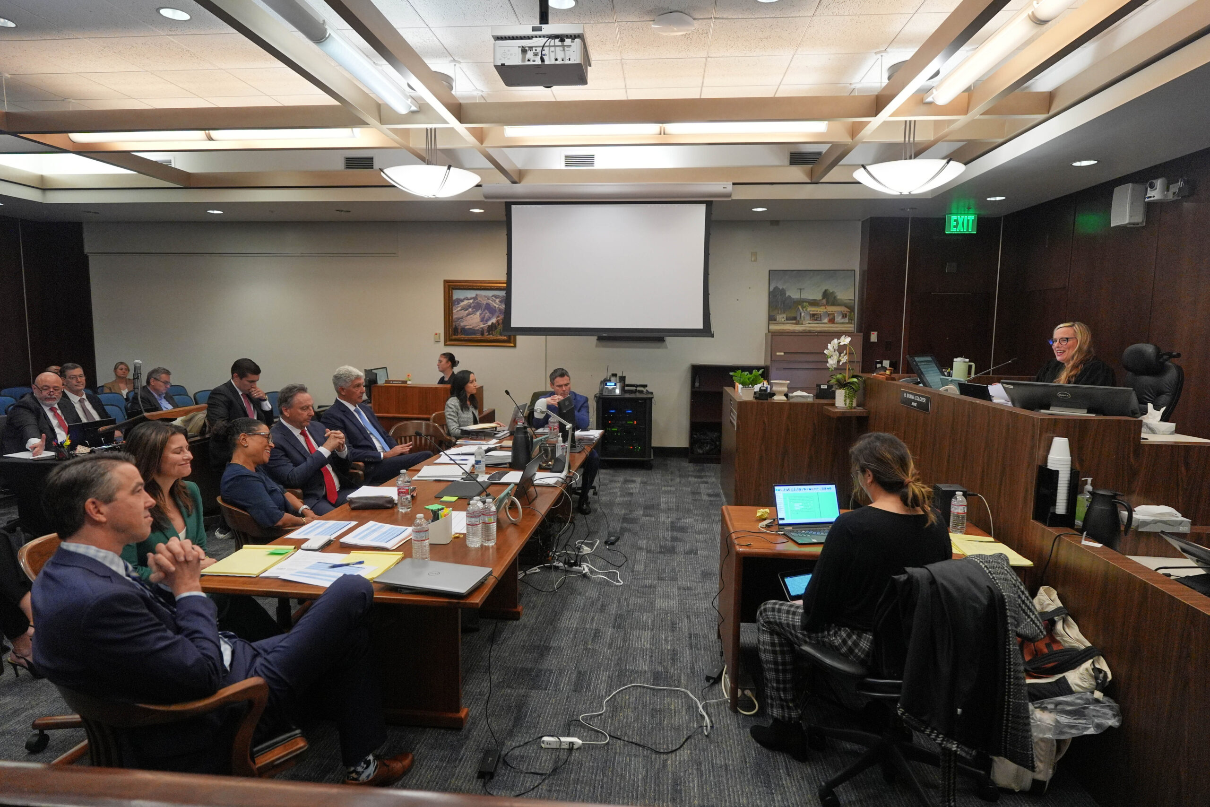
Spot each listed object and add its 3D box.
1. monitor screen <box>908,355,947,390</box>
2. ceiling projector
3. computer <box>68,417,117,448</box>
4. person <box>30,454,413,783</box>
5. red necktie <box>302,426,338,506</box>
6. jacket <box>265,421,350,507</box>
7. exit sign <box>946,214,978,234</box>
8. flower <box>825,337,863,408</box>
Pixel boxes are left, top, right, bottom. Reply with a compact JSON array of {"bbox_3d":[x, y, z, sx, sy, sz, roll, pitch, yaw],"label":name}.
[{"bbox_3d":[2.256,-0.240,4.705,0.400,0.320,0.060,-4,-26,-38],"label":"monitor screen"},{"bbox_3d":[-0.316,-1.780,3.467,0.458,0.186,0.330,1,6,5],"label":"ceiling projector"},{"bbox_3d":[-3.944,0.233,5.137,0.290,0.220,0.360,4,7,30],"label":"computer"},{"bbox_3d":[-1.090,0.787,2.115,1.060,1.320,0.600,-5,8,-38],"label":"person"},{"bbox_3d":[-1.601,0.356,3.794,0.060,0.460,0.090,-20,4,7],"label":"red necktie"},{"bbox_3d":[-1.675,0.411,3.888,0.460,0.620,0.500,3,7,21],"label":"jacket"},{"bbox_3d":[4.234,-2.117,7.960,0.340,0.205,0.030,1,6,5],"label":"exit sign"},{"bbox_3d":[1.778,-0.229,4.989,0.290,0.560,0.250,1,6,5],"label":"flower"}]

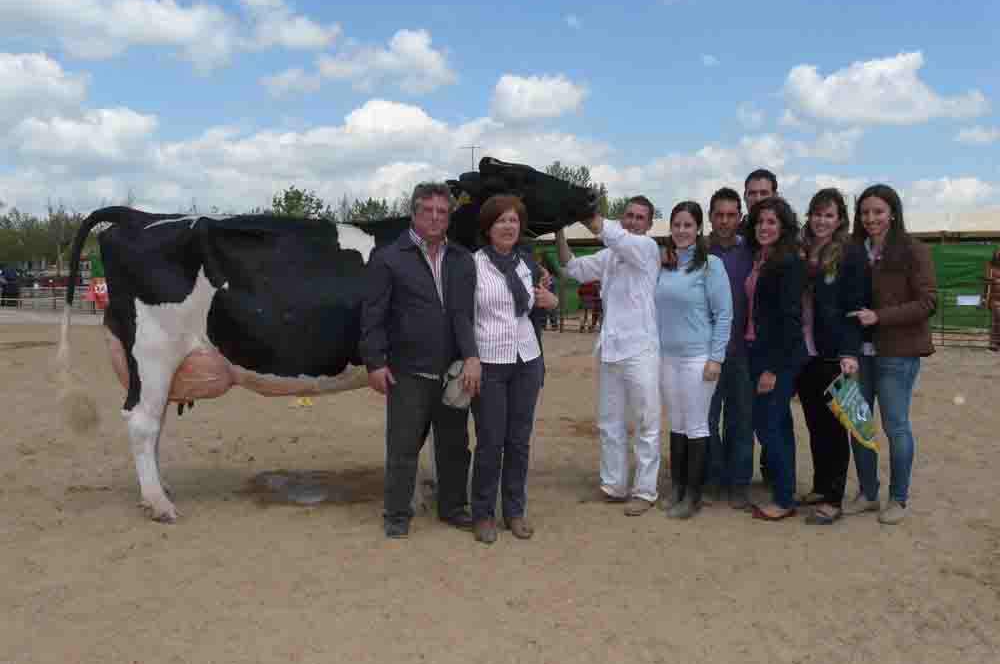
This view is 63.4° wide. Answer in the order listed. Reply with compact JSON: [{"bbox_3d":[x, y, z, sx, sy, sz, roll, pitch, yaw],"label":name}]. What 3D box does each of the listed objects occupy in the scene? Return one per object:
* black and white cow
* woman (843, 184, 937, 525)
[{"bbox_3d":[-0.920,-0.016,4.460,2.880,1.920,0.720,0,4,-6],"label":"black and white cow"},{"bbox_3d":[2.026,0.103,4.196,0.480,1.719,0.420,2,5,31],"label":"woman"}]

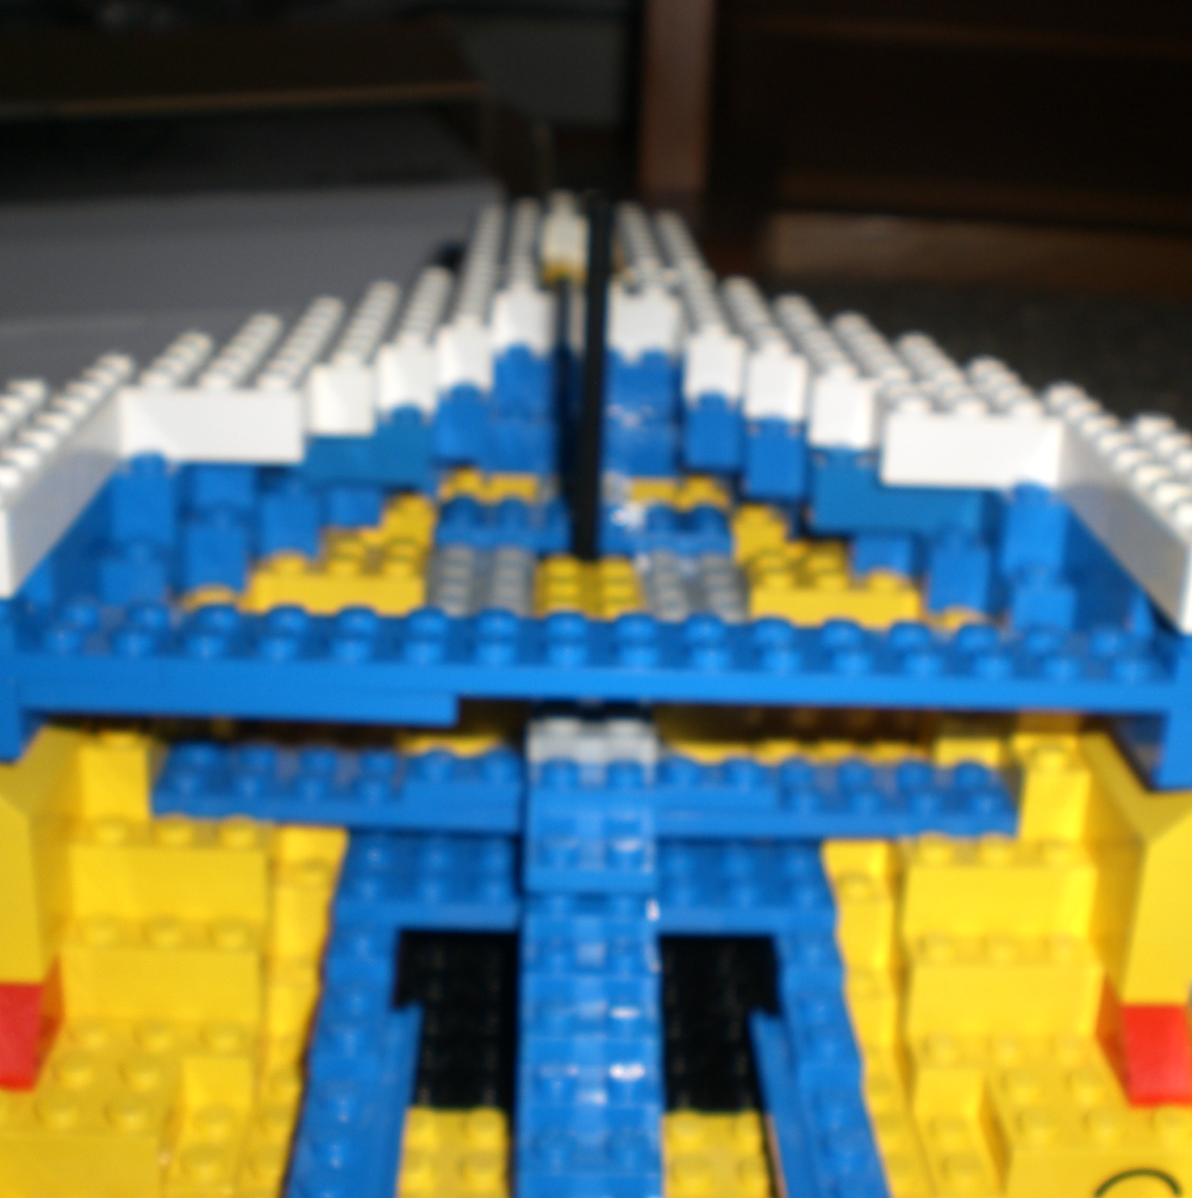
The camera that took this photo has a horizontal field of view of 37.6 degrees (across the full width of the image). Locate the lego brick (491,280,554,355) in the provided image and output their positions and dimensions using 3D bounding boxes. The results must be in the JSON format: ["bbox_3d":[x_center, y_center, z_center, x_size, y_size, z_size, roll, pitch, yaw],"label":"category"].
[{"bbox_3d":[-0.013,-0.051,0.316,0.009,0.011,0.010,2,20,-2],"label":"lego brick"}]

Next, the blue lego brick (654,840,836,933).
[{"bbox_3d":[0.019,0.037,0.228,0.024,0.005,0.016,2,20,-2],"label":"blue lego brick"}]

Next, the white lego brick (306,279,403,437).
[{"bbox_3d":[-0.037,-0.040,0.283,0.008,0.011,0.064,2,20,-2],"label":"white lego brick"}]

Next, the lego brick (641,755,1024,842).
[{"bbox_3d":[0.031,0.025,0.232,0.048,0.005,0.016,2,20,-2],"label":"lego brick"}]

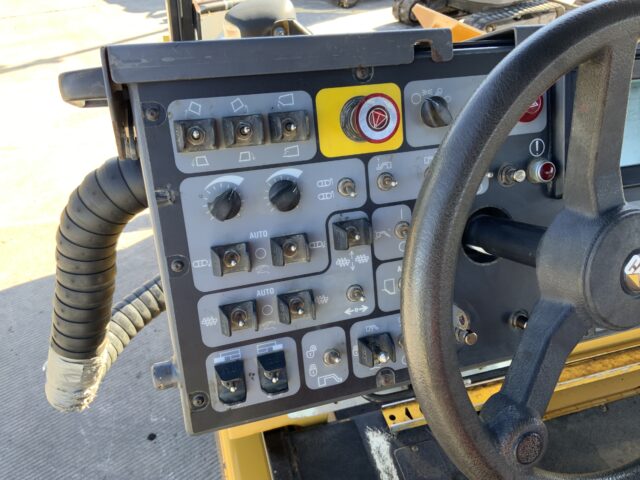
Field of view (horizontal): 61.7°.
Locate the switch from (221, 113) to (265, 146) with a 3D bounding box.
[{"bbox_3d":[-0.062,-0.090,0.441,0.032,0.026,0.022,-9,13,-15],"label":"switch"}]

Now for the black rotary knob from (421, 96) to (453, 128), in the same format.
[{"bbox_3d":[0.105,-0.114,0.483,0.027,0.028,0.019,-9,15,-14],"label":"black rotary knob"}]

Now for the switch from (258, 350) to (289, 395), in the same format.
[{"bbox_3d":[-0.041,0.123,0.491,0.026,0.034,0.022,-9,13,-15],"label":"switch"}]

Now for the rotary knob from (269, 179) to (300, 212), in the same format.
[{"bbox_3d":[-0.029,-0.037,0.463,0.027,0.027,0.018,-9,15,-14],"label":"rotary knob"}]

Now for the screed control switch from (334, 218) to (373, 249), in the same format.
[{"bbox_3d":[0.031,-0.004,0.487,0.032,0.026,0.022,-9,13,-15],"label":"screed control switch"}]

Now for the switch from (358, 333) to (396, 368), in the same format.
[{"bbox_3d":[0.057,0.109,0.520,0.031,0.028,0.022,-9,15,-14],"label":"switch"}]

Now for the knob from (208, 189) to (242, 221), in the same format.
[{"bbox_3d":[-0.079,-0.029,0.451,0.027,0.027,0.018,-9,15,-14],"label":"knob"}]

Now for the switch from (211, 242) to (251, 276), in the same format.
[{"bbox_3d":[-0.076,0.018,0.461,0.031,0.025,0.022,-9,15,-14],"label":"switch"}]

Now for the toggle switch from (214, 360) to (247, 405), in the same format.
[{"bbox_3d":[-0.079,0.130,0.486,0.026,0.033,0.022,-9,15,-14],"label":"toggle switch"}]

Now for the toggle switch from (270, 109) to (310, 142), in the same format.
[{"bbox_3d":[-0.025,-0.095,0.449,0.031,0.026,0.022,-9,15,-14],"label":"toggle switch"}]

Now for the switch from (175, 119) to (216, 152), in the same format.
[{"bbox_3d":[-0.099,-0.084,0.431,0.032,0.026,0.022,-9,13,-15],"label":"switch"}]

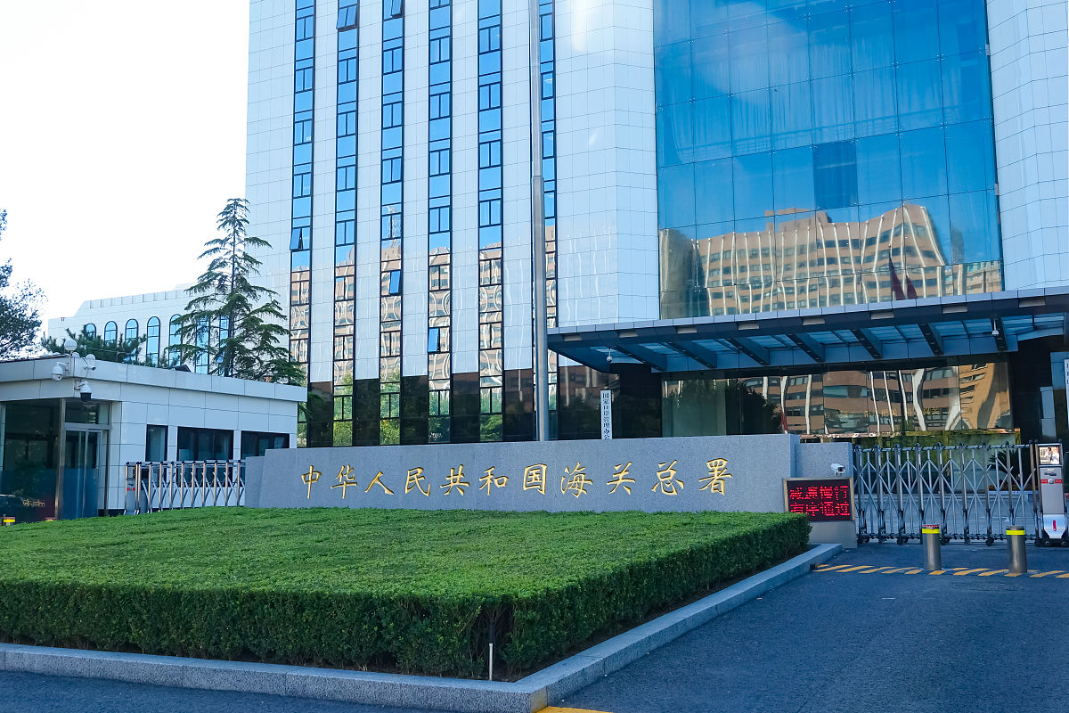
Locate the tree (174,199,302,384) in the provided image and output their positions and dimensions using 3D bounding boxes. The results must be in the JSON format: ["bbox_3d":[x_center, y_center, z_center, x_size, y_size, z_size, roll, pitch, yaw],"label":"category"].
[{"bbox_3d":[-13.741,-0.364,44.332,6.600,13.844,6.400,-4,-7,26],"label":"tree"}]

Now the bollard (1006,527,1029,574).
[{"bbox_3d":[6.058,2.427,12.300,0.225,0.580,0.225,-4,-7,26],"label":"bollard"}]

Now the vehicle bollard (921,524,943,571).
[{"bbox_3d":[5.173,2.491,12.750,0.225,0.580,0.225,-4,-7,26],"label":"vehicle bollard"}]

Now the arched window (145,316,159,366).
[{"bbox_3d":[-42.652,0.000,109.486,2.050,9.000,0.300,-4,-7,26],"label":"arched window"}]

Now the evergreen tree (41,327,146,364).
[{"bbox_3d":[-16.668,2.318,36.977,4.600,6.890,4.400,-4,-7,26],"label":"evergreen tree"}]

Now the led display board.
[{"bbox_3d":[4.582,2.310,15.849,1.080,0.730,0.200,-2,-7,11],"label":"led display board"}]

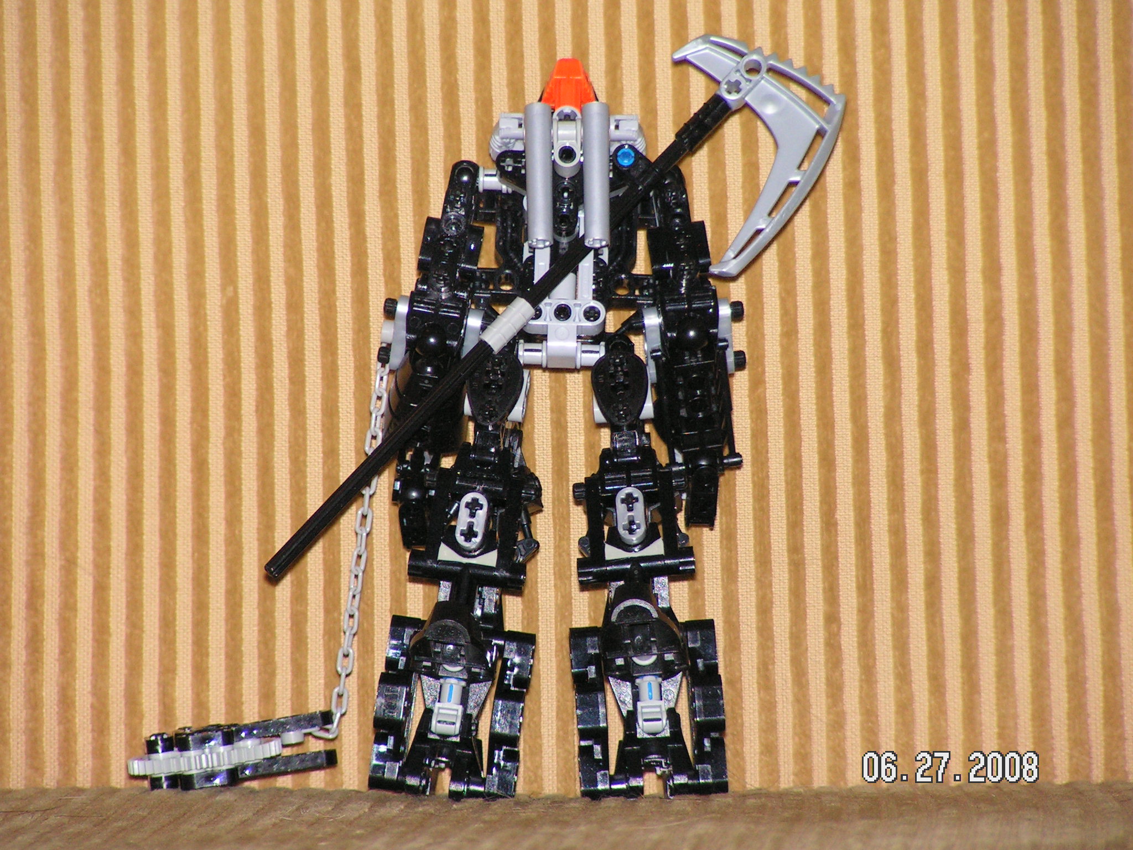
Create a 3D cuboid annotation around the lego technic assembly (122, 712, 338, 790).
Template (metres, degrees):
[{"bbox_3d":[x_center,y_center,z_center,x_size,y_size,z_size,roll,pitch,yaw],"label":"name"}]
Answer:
[{"bbox_3d":[-0.091,0.088,2.020,0.058,0.017,0.030,-9,6,1],"label":"lego technic assembly"}]

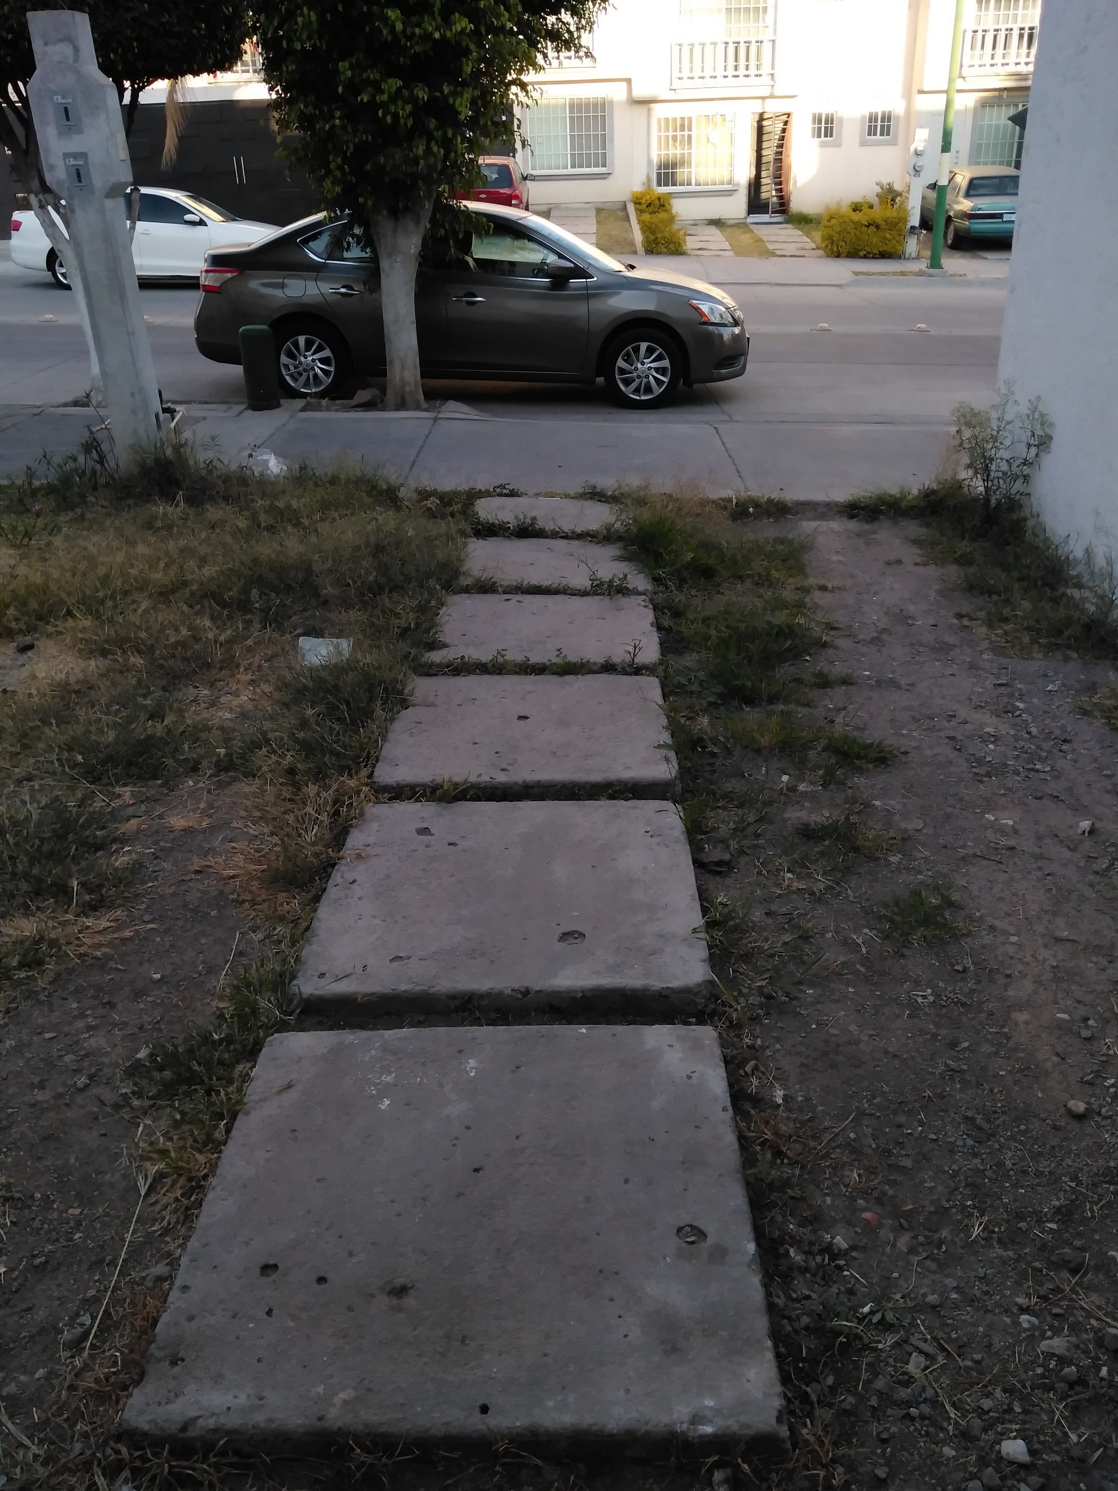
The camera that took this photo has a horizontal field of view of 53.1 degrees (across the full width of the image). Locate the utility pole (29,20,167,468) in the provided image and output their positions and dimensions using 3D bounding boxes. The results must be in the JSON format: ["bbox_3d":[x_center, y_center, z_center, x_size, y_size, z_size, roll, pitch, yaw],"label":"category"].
[{"bbox_3d":[-2.431,-2.587,5.908,0.420,2.162,0.270,-2,24,0],"label":"utility pole"}]

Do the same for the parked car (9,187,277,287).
[{"bbox_3d":[-6.378,-8.099,17.981,4.620,1.455,1.780,2,24,0],"label":"parked car"}]

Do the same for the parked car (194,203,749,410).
[{"bbox_3d":[-0.667,-3.783,9.473,4.630,1.495,1.760,2,24,0],"label":"parked car"}]

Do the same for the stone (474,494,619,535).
[{"bbox_3d":[-0.065,-1.115,5.516,0.720,0.070,0.640,-1,25,0],"label":"stone"}]

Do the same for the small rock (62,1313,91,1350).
[{"bbox_3d":[-0.620,0.752,1.437,0.036,0.026,0.040,-1,25,0],"label":"small rock"}]

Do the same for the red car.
[{"bbox_3d":[-1.549,-11.891,24.168,1.620,1.420,3.750,-2,31,0],"label":"red car"}]

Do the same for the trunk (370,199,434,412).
[{"bbox_3d":[-1.099,-3.124,7.993,0.400,1.371,0.360,-2,24,0],"label":"trunk"}]

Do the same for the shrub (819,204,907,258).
[{"bbox_3d":[5.771,-9.780,21.265,1.520,0.930,1.050,-2,24,0],"label":"shrub"}]

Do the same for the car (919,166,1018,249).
[{"bbox_3d":[8.791,-11.245,23.213,1.740,1.360,4.500,0,32,2],"label":"car"}]

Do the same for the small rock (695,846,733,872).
[{"bbox_3d":[0.343,0.254,2.482,0.080,0.040,0.055,-1,25,0],"label":"small rock"}]

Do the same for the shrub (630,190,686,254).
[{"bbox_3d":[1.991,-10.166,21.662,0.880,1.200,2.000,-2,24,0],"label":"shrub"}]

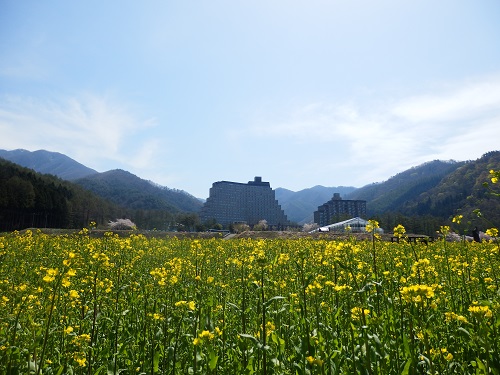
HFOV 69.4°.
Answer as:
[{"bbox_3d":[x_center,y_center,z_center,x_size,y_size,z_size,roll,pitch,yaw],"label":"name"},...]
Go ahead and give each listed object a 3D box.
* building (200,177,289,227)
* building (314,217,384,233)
[{"bbox_3d":[-4.500,20.200,430.000,108.000,61.000,24.000,5,-10,-28],"label":"building"},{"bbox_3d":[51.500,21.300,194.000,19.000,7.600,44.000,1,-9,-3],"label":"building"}]

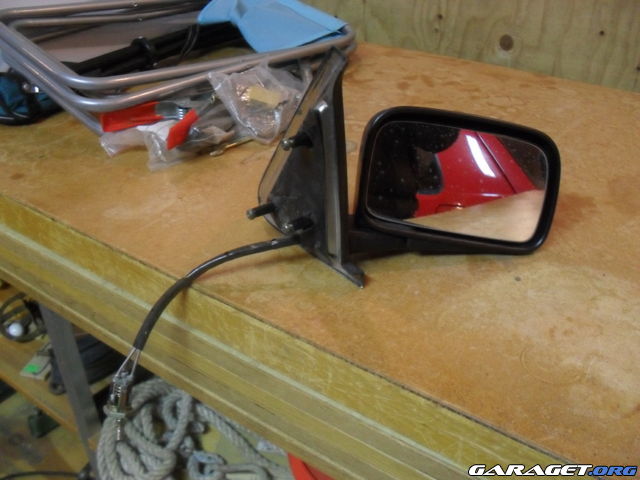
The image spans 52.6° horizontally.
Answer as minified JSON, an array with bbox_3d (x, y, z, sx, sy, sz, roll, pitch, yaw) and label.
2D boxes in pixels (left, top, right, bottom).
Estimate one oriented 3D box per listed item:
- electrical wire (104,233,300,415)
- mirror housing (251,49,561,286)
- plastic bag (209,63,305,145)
[{"bbox_3d":[-0.107,0.082,0.612,0.195,0.162,0.035,-14,33,-19],"label":"electrical wire"},{"bbox_3d":[0.070,-0.085,0.584,0.288,0.203,0.140,-5,31,-4],"label":"mirror housing"},{"bbox_3d":[-0.083,-0.202,0.913,0.138,0.070,0.135,-5,31,-4],"label":"plastic bag"}]

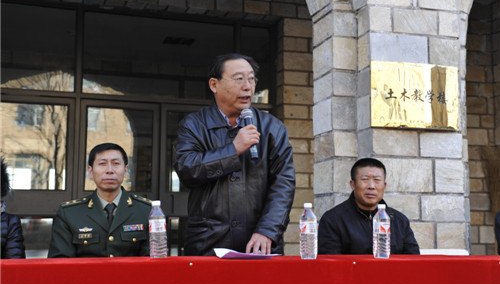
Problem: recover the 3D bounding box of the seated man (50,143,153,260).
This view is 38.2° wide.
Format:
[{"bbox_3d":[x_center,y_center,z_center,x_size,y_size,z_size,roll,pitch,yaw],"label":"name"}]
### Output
[{"bbox_3d":[-0.661,0.631,3.371,0.540,1.295,0.720,1,-6,-9],"label":"seated man"}]

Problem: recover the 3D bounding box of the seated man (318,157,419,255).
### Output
[{"bbox_3d":[0.576,0.671,3.367,0.530,1.215,0.720,0,-6,-4],"label":"seated man"}]

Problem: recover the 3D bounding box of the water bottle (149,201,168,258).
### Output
[{"bbox_3d":[-0.361,0.343,2.840,0.070,0.227,0.070,1,-6,-9],"label":"water bottle"}]

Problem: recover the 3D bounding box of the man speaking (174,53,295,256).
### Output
[{"bbox_3d":[-0.066,0.431,3.263,0.560,1.670,0.460,1,-6,-10],"label":"man speaking"}]

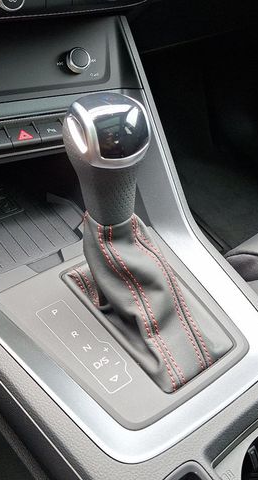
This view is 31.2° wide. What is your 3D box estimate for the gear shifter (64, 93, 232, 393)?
[{"bbox_3d":[0.014,-0.010,0.344,0.080,0.160,0.175,-25,50,-32],"label":"gear shifter"}]

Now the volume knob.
[{"bbox_3d":[-0.048,-0.169,0.439,0.021,0.021,0.014,-17,7,-27],"label":"volume knob"}]

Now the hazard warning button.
[{"bbox_3d":[-0.096,-0.093,0.418,0.026,0.010,0.021,-17,68,-27],"label":"hazard warning button"}]

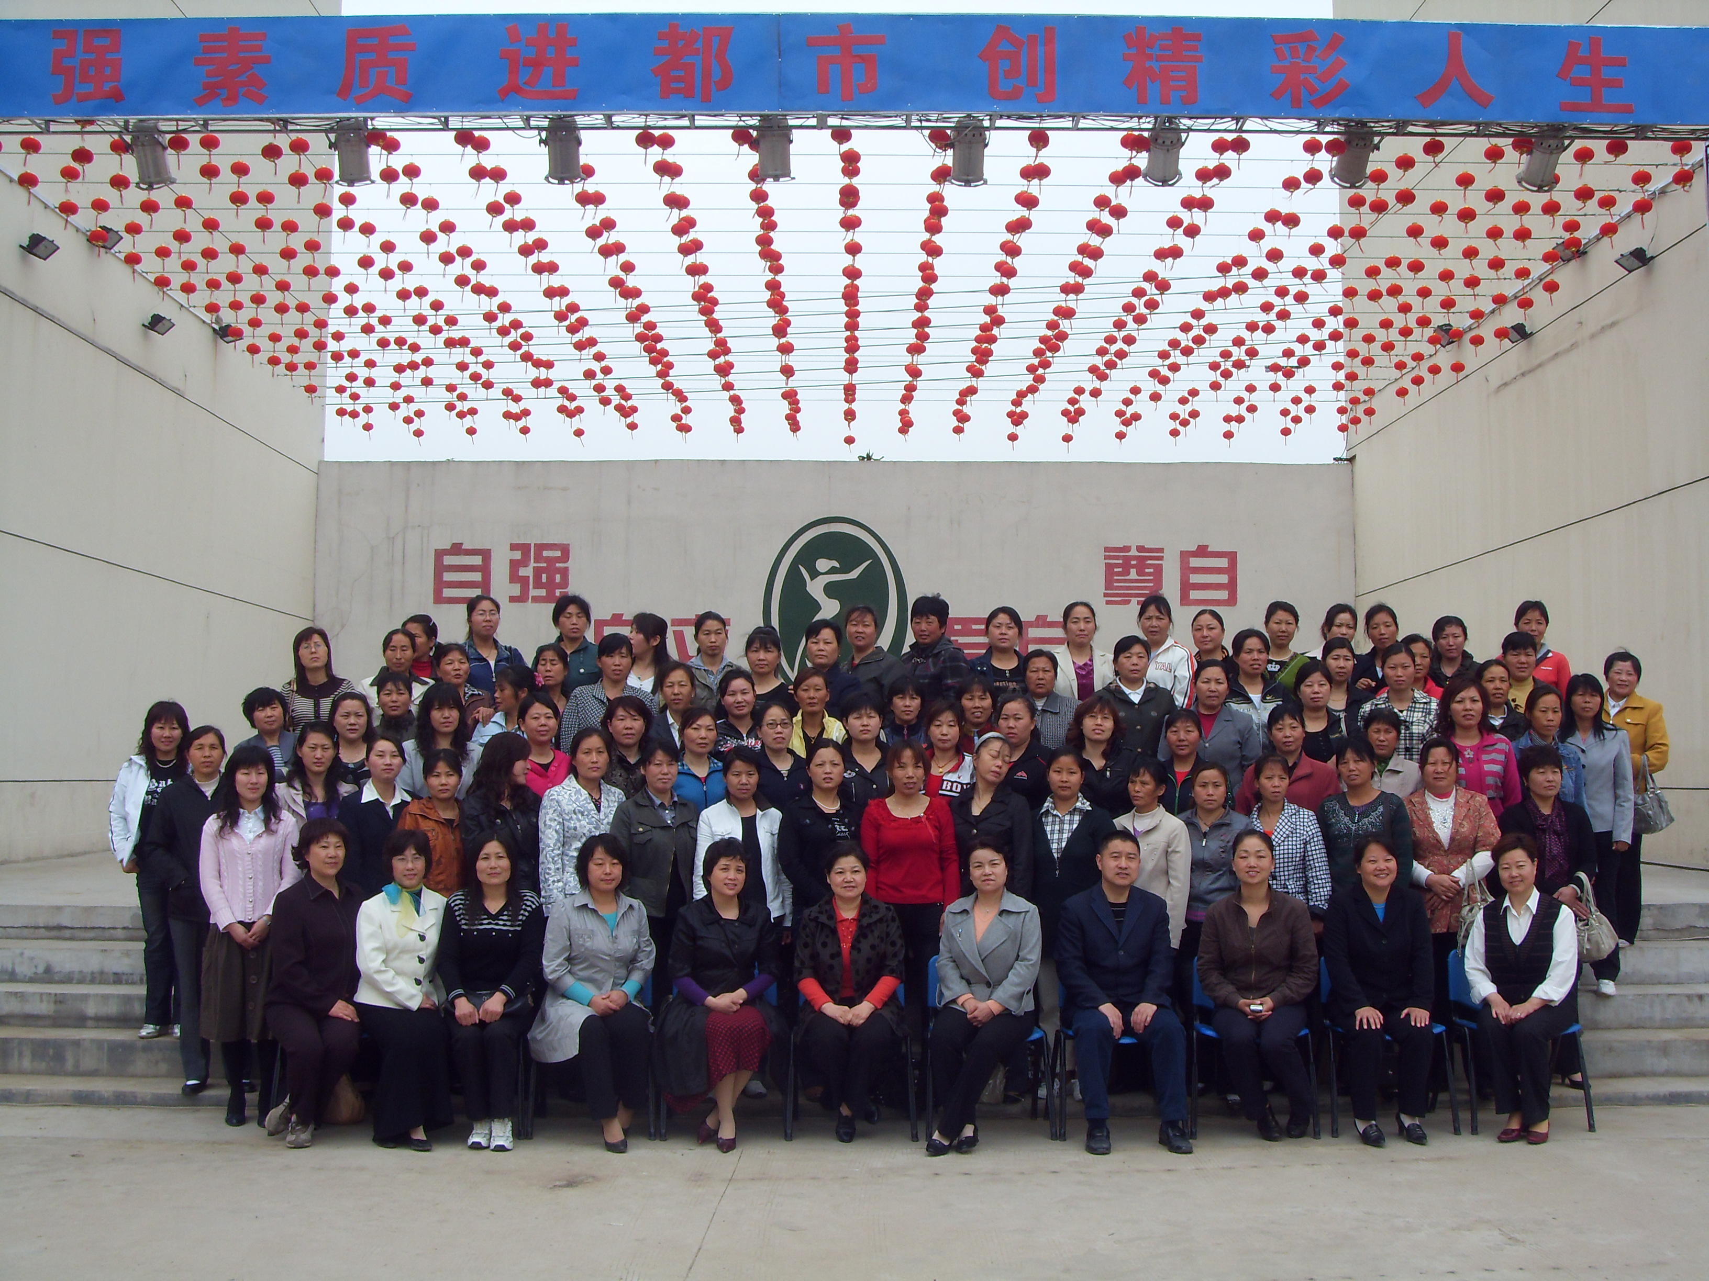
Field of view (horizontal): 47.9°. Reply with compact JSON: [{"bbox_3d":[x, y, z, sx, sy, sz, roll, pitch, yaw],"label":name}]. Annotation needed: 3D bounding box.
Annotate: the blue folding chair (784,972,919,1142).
[{"bbox_3d":[-0.009,1.663,7.951,0.540,0.740,0.530,0,-4,0],"label":"blue folding chair"}]

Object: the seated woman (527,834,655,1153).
[{"bbox_3d":[-1.055,1.405,7.789,0.500,1.226,0.720,1,-4,-9],"label":"seated woman"}]

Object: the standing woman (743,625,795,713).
[{"bbox_3d":[-0.462,0.768,10.299,0.460,1.704,0.290,0,-4,-3],"label":"standing woman"}]

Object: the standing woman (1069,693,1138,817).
[{"bbox_3d":[1.220,1.087,9.403,0.460,1.659,0.290,0,-4,4],"label":"standing woman"}]

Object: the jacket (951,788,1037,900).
[{"bbox_3d":[0.635,0.962,8.854,0.430,0.580,0.270,0,-4,-5],"label":"jacket"}]

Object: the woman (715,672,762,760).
[{"bbox_3d":[-0.585,0.962,9.824,0.460,1.620,0.290,0,-4,-3],"label":"woman"}]

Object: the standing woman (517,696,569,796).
[{"bbox_3d":[-1.520,1.093,9.345,0.440,1.630,0.280,0,-4,-6],"label":"standing woman"}]

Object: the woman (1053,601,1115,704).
[{"bbox_3d":[1.259,0.617,10.583,0.440,1.640,0.280,0,-4,0],"label":"woman"}]

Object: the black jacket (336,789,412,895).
[{"bbox_3d":[-2.102,0.982,8.651,0.470,0.660,0.280,1,-4,-10],"label":"black jacket"}]

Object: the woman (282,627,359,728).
[{"bbox_3d":[-2.784,0.739,10.023,0.440,1.614,0.290,1,-4,-12],"label":"woman"}]

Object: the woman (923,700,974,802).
[{"bbox_3d":[0.448,1.103,9.402,0.460,1.626,0.290,0,-4,2],"label":"woman"}]

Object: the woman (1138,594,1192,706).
[{"bbox_3d":[1.606,0.584,10.183,0.430,1.662,0.280,-1,-4,22],"label":"woman"}]

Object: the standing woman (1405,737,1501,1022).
[{"bbox_3d":[2.788,1.246,8.966,0.460,1.595,0.300,-1,-4,8],"label":"standing woman"}]

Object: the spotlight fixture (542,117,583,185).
[{"bbox_3d":[-1.875,-3.150,12.343,0.250,0.390,0.260,0,36,0],"label":"spotlight fixture"}]

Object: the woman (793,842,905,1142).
[{"bbox_3d":[-0.020,1.481,8.254,0.490,1.212,0.680,0,-4,0],"label":"woman"}]

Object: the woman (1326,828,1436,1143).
[{"bbox_3d":[2.228,1.435,8.061,0.470,1.235,0.660,0,-4,5],"label":"woman"}]

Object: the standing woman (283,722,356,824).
[{"bbox_3d":[-2.544,1.208,9.139,0.440,1.635,0.290,1,-4,-10],"label":"standing woman"}]

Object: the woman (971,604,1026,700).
[{"bbox_3d":[0.803,0.626,10.582,0.440,1.620,0.280,0,-4,0],"label":"woman"}]

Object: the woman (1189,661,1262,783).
[{"bbox_3d":[1.762,0.921,9.459,0.470,1.629,0.290,0,-4,9],"label":"woman"}]

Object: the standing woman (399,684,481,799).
[{"bbox_3d":[-1.951,1.036,9.049,0.440,1.654,0.290,1,-4,-8],"label":"standing woman"}]

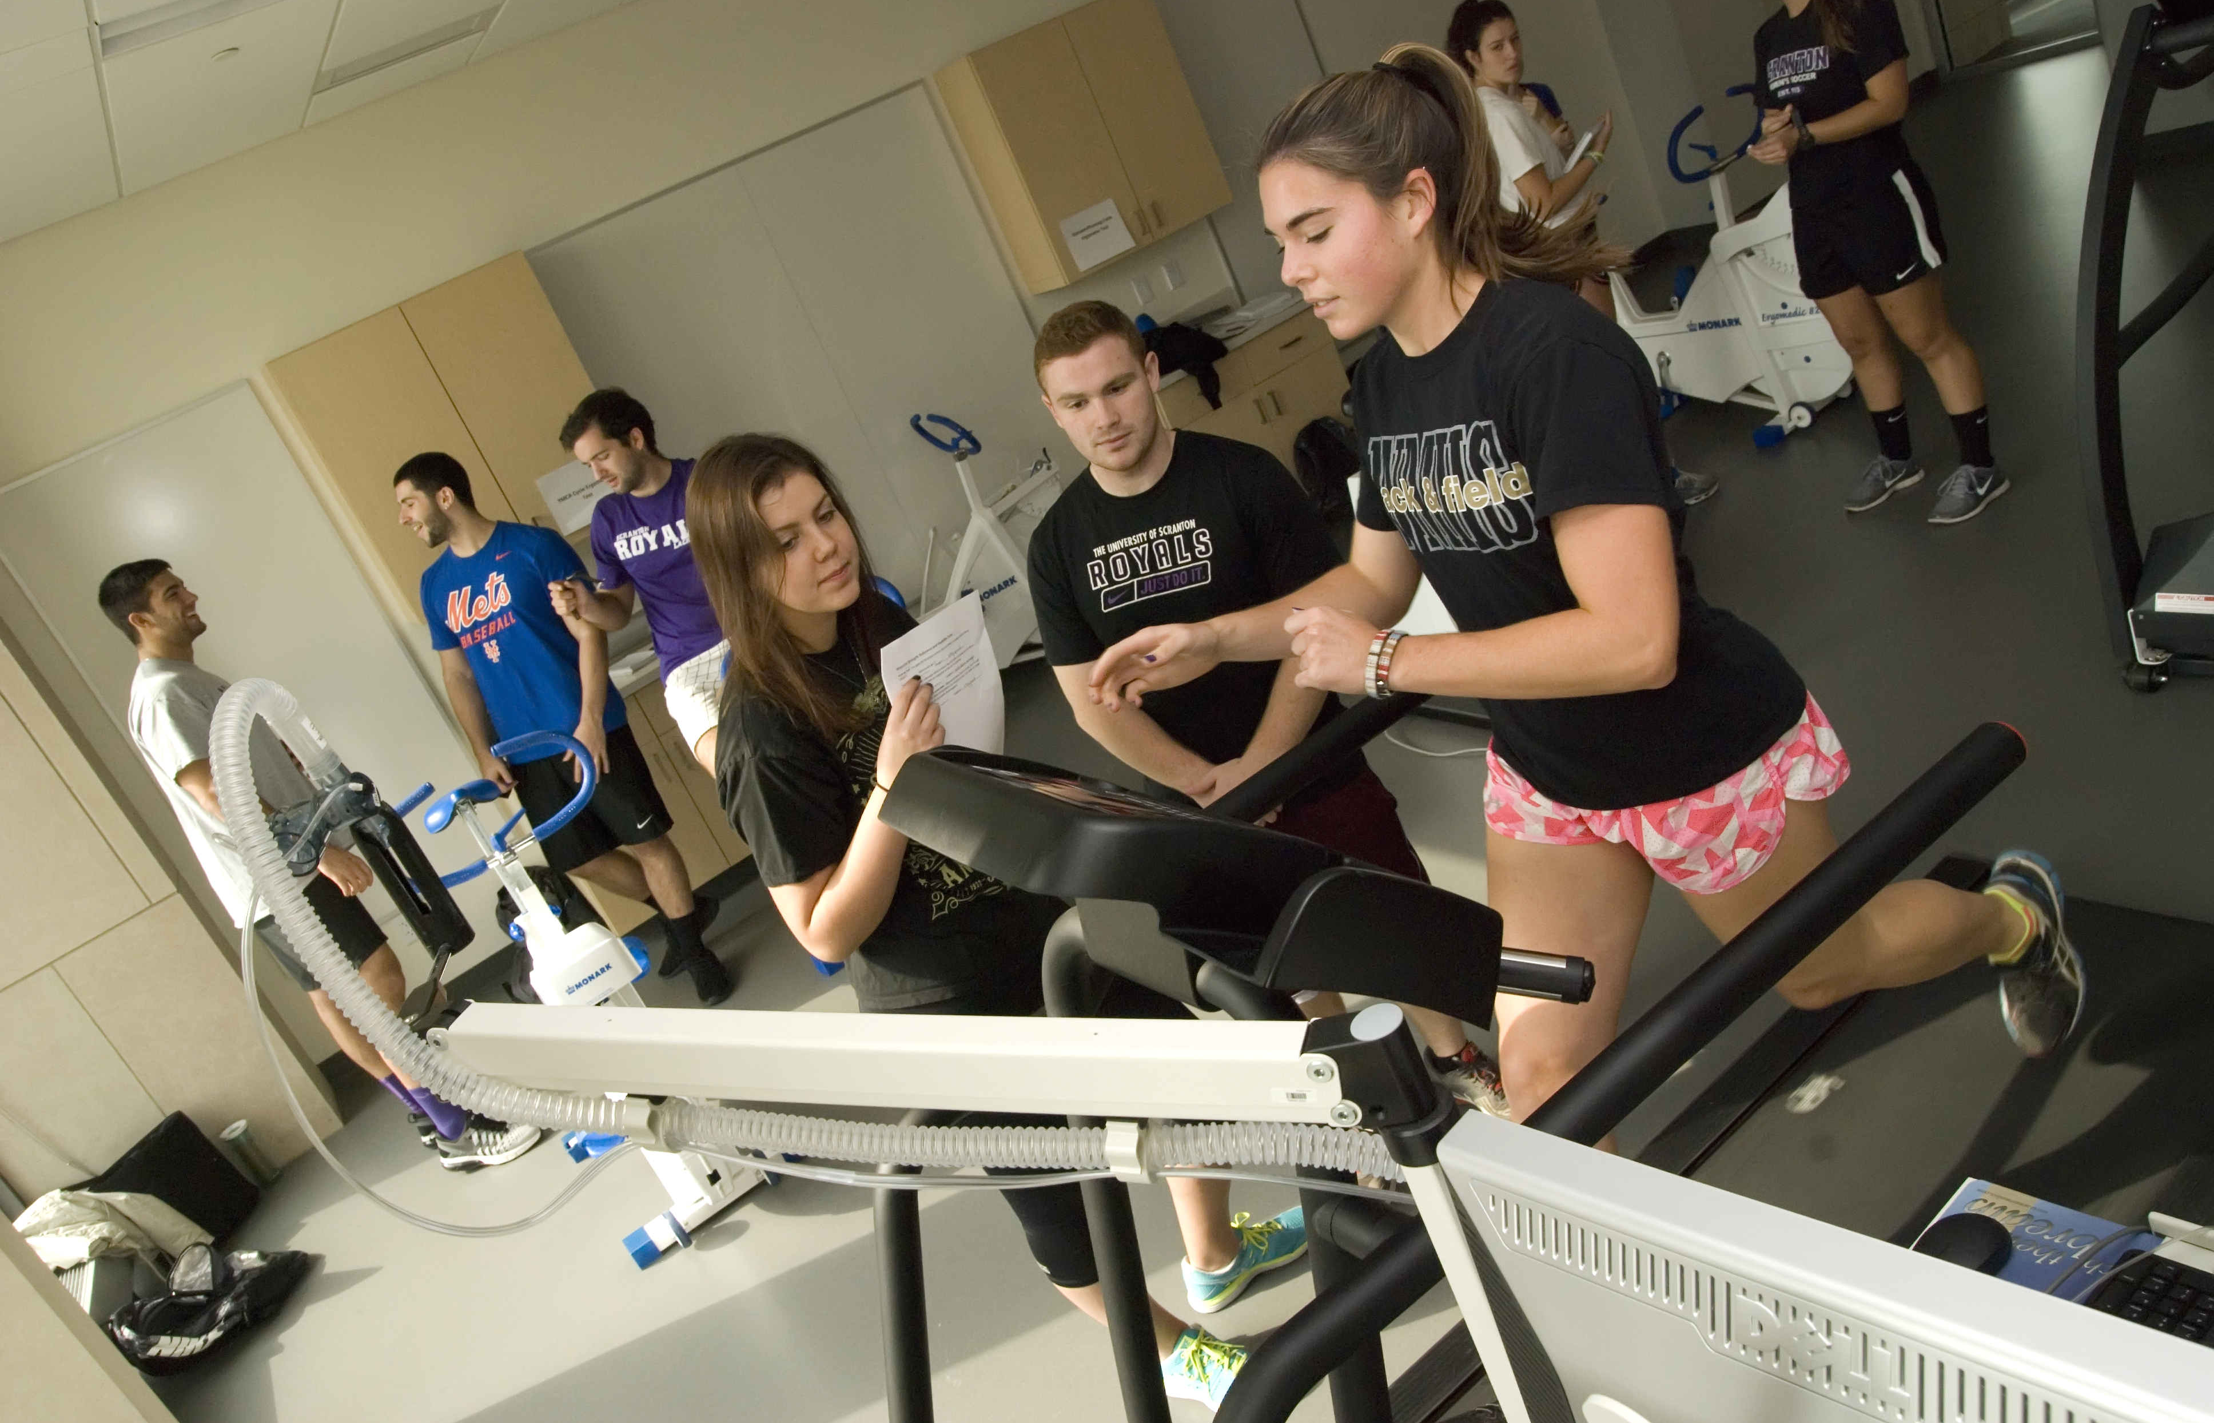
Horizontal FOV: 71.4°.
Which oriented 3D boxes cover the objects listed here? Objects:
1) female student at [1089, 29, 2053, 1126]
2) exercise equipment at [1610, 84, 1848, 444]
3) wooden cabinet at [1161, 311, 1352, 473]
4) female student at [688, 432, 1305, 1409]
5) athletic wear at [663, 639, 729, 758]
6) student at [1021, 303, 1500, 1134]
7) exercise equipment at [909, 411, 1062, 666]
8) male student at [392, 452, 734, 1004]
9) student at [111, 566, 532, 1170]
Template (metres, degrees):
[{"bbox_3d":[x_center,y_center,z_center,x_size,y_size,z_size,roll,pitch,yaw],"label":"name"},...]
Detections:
[{"bbox_3d":[0.541,0.085,1.643,0.920,1.570,0.540,-34,21,-24],"label":"female student"},{"bbox_3d":[2.031,-1.549,5.431,0.560,1.130,1.150,-32,19,-21],"label":"exercise equipment"},{"bbox_3d":[0.550,-1.182,6.691,0.926,0.850,0.620,-34,21,-24],"label":"wooden cabinet"},{"bbox_3d":[-0.165,0.355,2.219,0.480,1.630,0.520,-20,19,15],"label":"female student"},{"bbox_3d":[-1.205,-0.075,4.821,0.400,0.410,0.320,-29,18,-10],"label":"athletic wear"},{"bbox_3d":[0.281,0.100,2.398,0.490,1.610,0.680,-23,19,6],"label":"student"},{"bbox_3d":[-0.589,-0.567,6.118,1.150,1.130,0.560,-30,19,-15],"label":"exercise equipment"},{"bbox_3d":[-1.613,0.060,4.670,0.560,1.780,0.480,-30,19,-15],"label":"male student"},{"bbox_3d":[-2.151,0.452,4.181,0.470,1.800,0.480,-23,19,7],"label":"student"}]

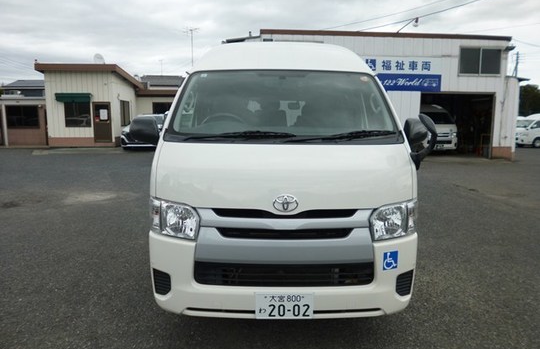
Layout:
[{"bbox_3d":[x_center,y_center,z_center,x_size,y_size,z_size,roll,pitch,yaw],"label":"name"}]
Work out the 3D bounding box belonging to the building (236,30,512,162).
[{"bbox_3d":[3.757,-3.757,18.934,11.400,5.000,9.000,1,8,-1],"label":"building"}]

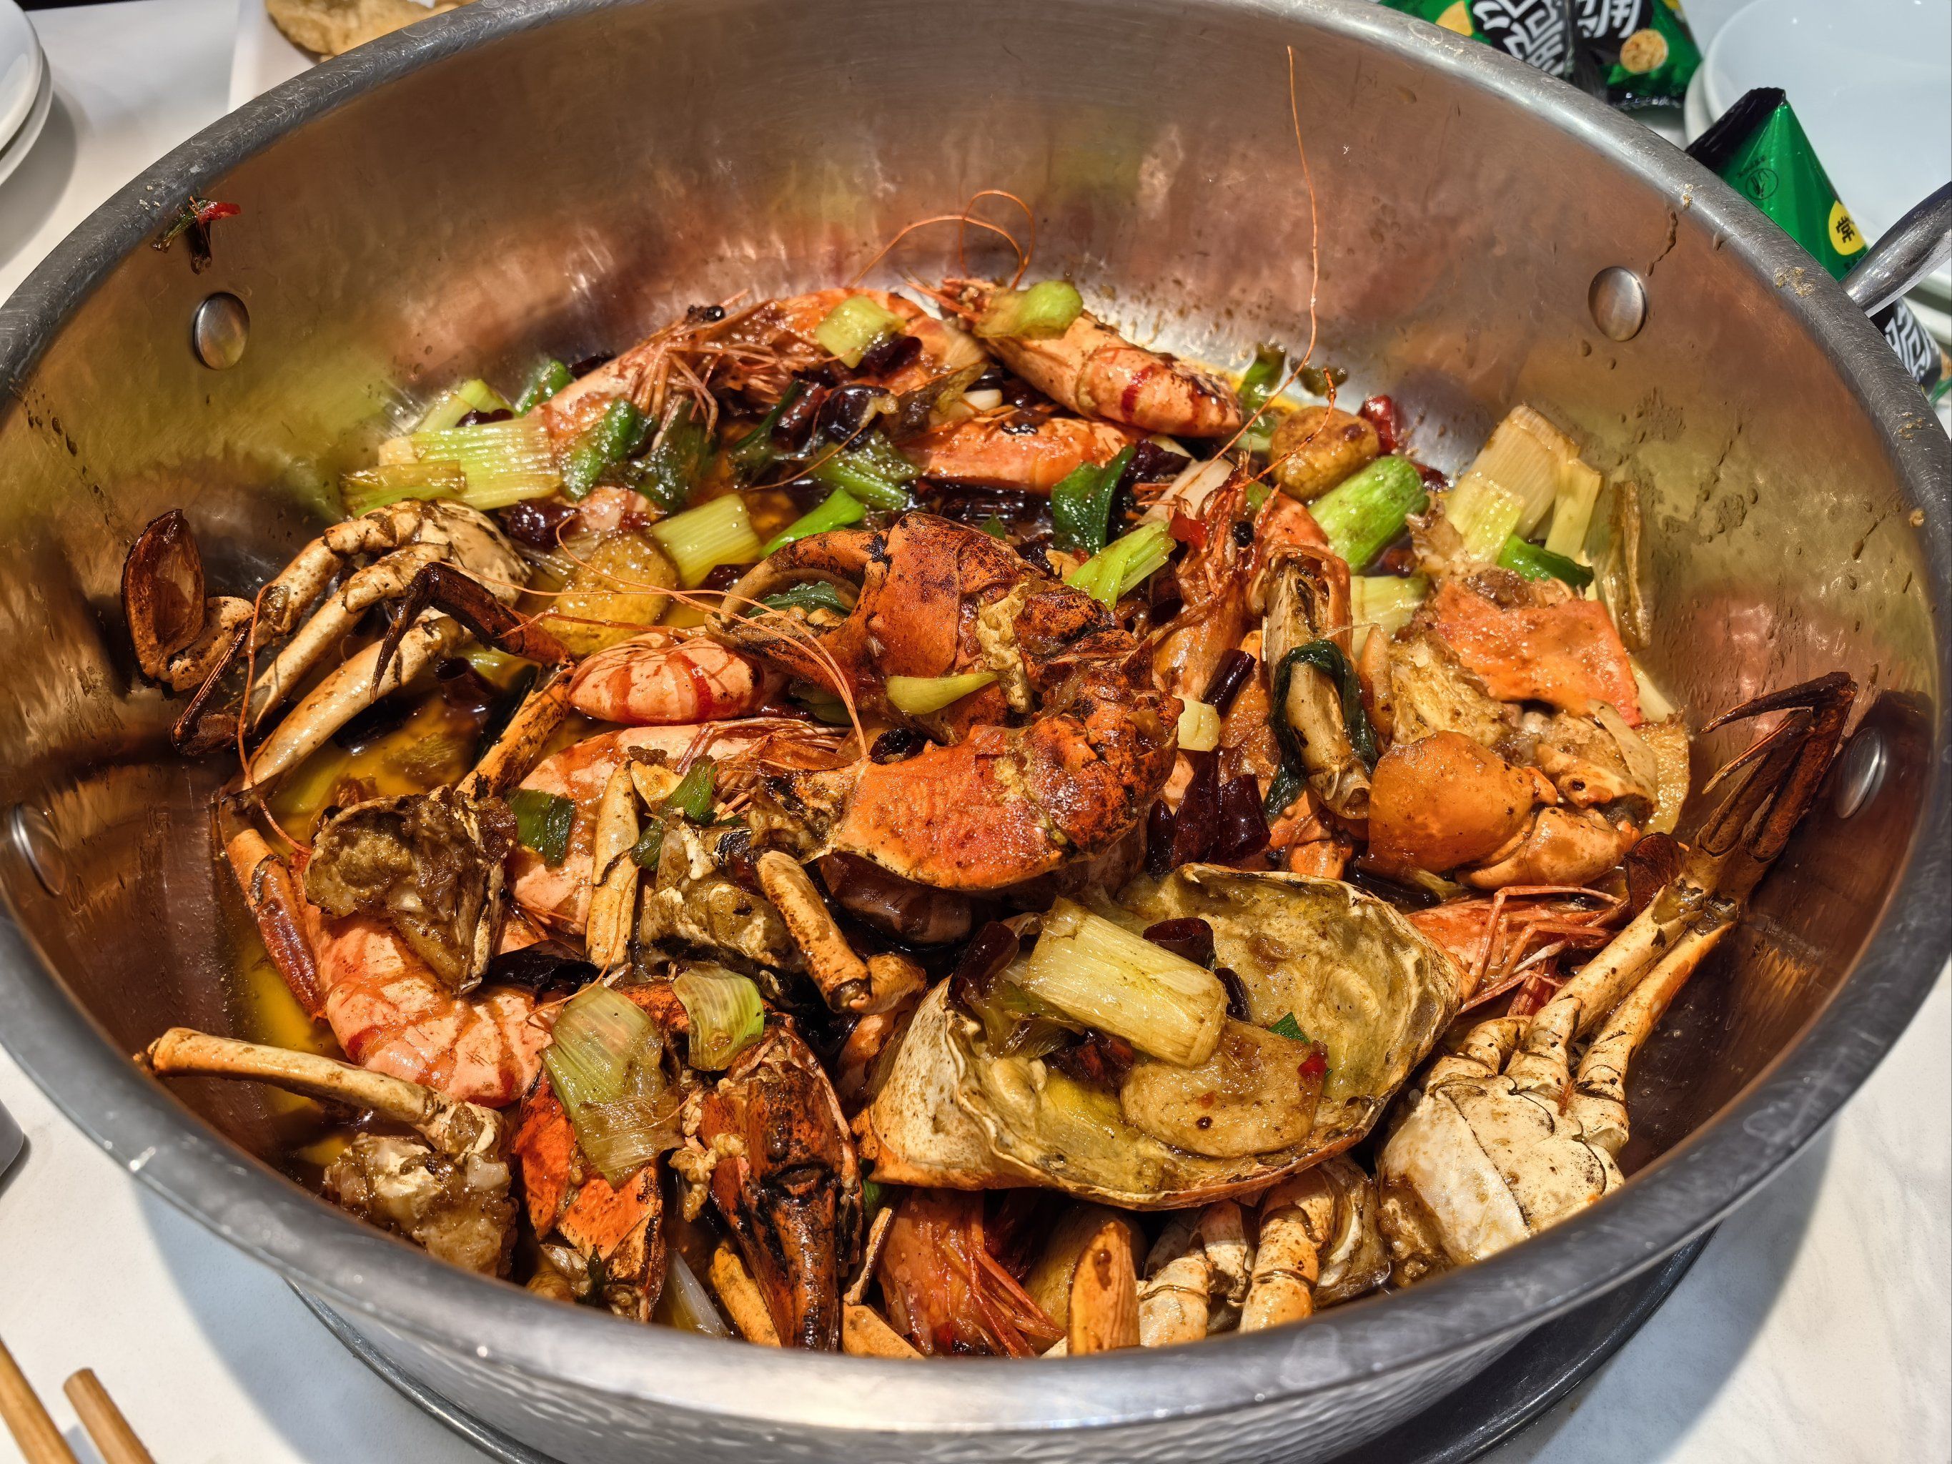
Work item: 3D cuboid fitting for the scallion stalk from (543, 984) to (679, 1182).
[{"bbox_3d":[-0.065,0.062,0.270,0.021,0.011,0.033,-14,64,-12],"label":"scallion stalk"}]

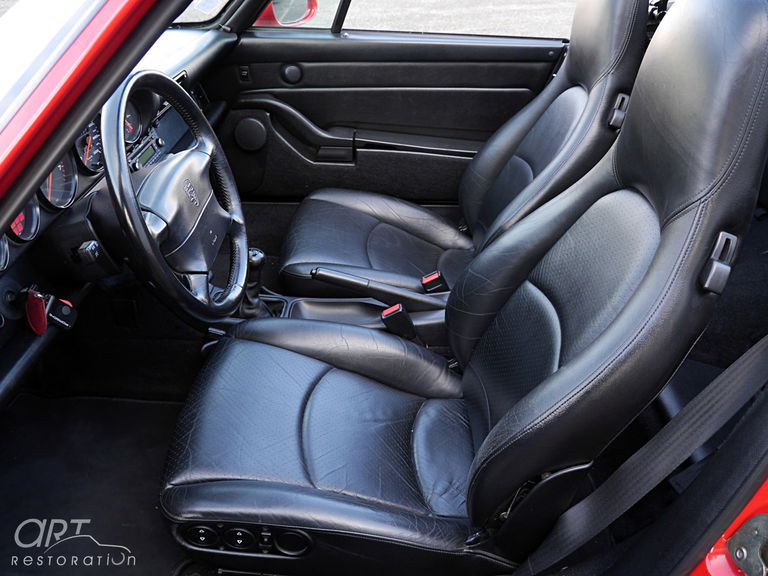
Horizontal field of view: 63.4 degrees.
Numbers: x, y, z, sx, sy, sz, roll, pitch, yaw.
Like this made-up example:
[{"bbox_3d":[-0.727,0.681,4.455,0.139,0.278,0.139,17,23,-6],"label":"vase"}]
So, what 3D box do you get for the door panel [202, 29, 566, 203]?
[{"bbox_3d":[0.006,-0.502,1.906,1.045,0.520,0.130,1,32,1],"label":"door panel"}]

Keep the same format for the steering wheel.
[{"bbox_3d":[-0.325,-0.129,0.947,0.110,0.380,0.380,-14,31,9],"label":"steering wheel"}]

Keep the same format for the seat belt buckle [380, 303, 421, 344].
[{"bbox_3d":[0.041,0.076,1.375,0.047,0.075,0.025,-31,26,19],"label":"seat belt buckle"}]

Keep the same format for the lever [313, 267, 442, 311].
[{"bbox_3d":[-0.001,0.018,1.446,0.350,0.050,0.038,14,31,-7],"label":"lever"}]

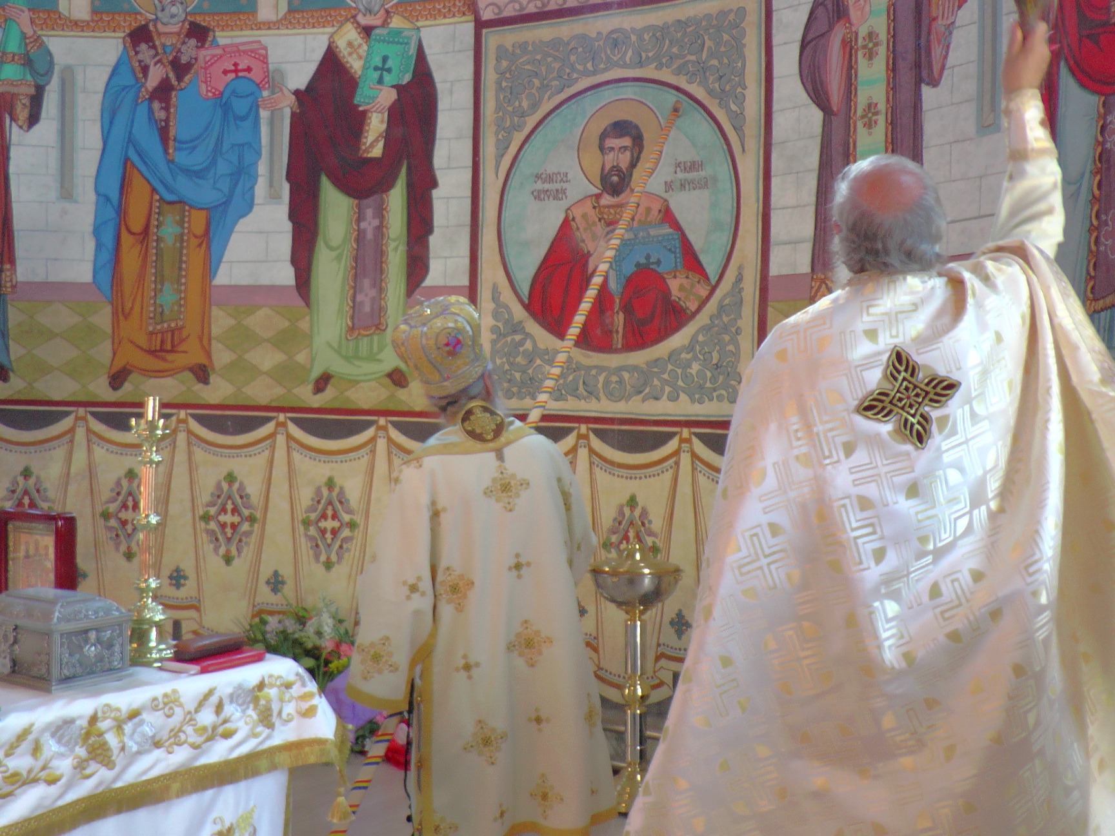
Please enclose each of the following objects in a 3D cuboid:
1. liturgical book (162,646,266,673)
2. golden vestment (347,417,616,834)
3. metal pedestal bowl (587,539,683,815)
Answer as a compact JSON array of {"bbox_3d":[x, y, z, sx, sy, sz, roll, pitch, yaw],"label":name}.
[{"bbox_3d":[-0.719,0.510,2.500,0.113,0.017,0.178,1,1,31],"label":"liturgical book"},{"bbox_3d":[-0.238,0.653,3.730,0.820,1.330,0.560,1,1,6],"label":"golden vestment"},{"bbox_3d":[0.276,0.914,4.220,0.330,0.965,0.330,1,1,0],"label":"metal pedestal bowl"}]

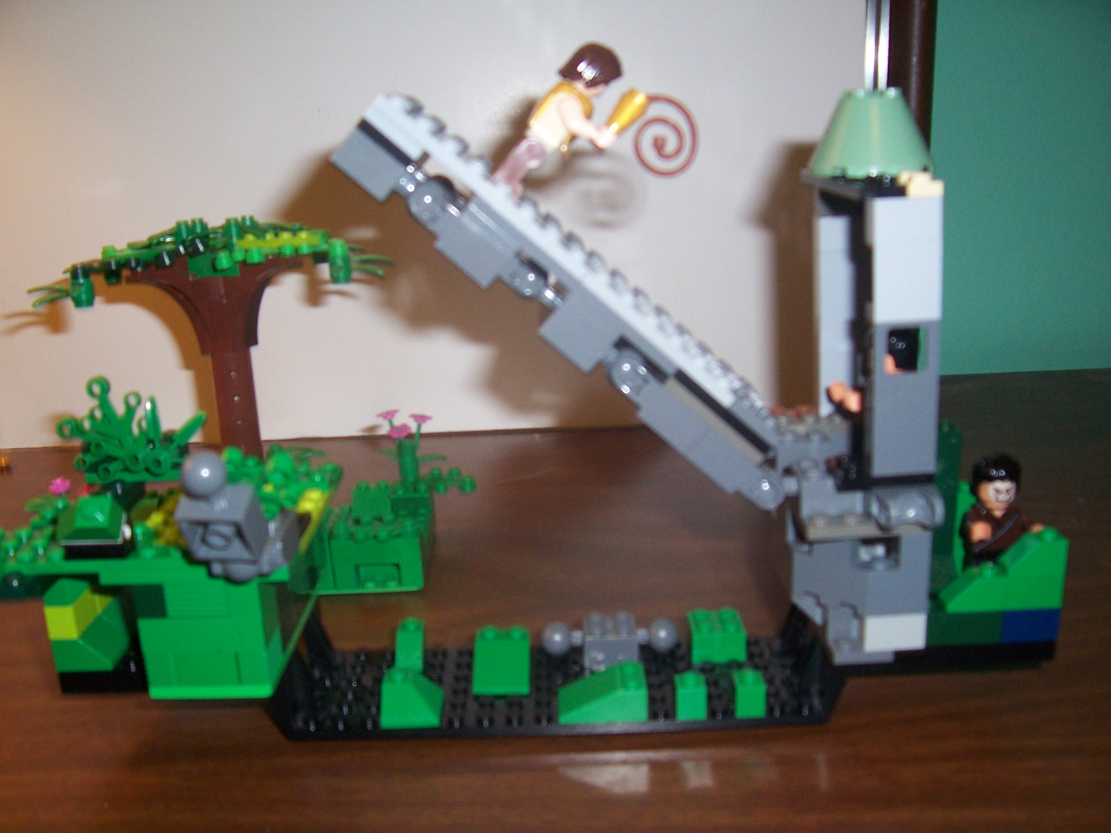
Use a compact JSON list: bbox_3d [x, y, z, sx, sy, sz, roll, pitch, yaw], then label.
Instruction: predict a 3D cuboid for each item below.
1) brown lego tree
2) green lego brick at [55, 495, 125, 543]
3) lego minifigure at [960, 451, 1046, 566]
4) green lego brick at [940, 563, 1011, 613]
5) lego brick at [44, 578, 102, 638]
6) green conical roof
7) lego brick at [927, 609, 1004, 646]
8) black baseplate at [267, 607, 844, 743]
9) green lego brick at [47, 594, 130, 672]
[{"bbox_3d":[-0.128,-0.026,0.415,0.129,0.099,0.050,-2,17,1],"label":"brown lego tree"},{"bbox_3d":[-0.120,0.027,0.281,0.017,0.011,0.013,-2,17,1],"label":"green lego brick"},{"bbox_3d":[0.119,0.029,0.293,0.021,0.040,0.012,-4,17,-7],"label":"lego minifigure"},{"bbox_3d":[0.110,0.045,0.287,0.016,0.011,0.008,-2,17,1],"label":"green lego brick"},{"bbox_3d":[-0.130,0.051,0.294,0.008,0.012,0.016,-2,17,1],"label":"lego brick"},{"bbox_3d":[0.079,-0.070,0.272,0.032,0.021,0.032,-2,17,1],"label":"green conical roof"},{"bbox_3d":[0.106,0.055,0.291,0.023,0.010,0.010,-2,17,1],"label":"lego brick"},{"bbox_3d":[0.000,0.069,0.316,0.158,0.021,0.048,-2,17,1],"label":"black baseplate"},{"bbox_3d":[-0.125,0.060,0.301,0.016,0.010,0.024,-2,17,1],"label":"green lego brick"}]

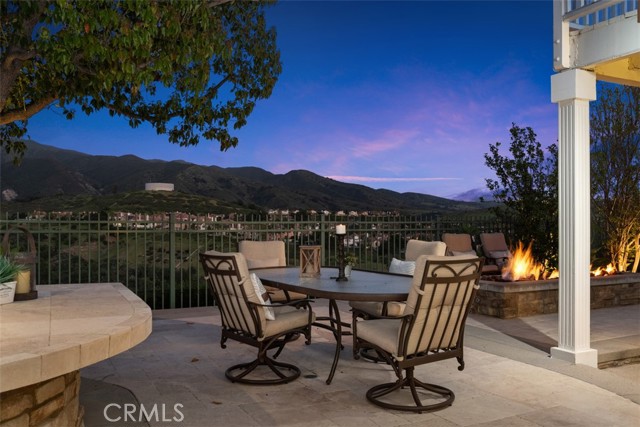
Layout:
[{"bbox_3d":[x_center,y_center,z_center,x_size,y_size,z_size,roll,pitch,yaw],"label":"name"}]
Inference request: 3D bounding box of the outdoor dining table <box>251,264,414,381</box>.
[{"bbox_3d":[0.125,0.902,4.780,1.210,0.725,2.140,0,0,-29],"label":"outdoor dining table"}]

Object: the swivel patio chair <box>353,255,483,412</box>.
[{"bbox_3d":[0.641,0.770,3.784,0.620,0.990,0.730,0,0,-34],"label":"swivel patio chair"}]

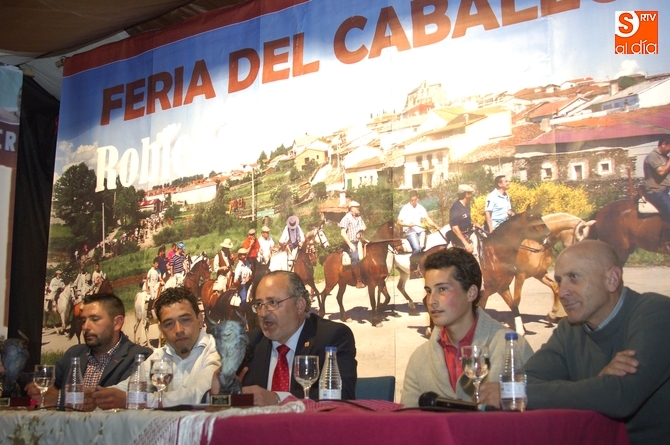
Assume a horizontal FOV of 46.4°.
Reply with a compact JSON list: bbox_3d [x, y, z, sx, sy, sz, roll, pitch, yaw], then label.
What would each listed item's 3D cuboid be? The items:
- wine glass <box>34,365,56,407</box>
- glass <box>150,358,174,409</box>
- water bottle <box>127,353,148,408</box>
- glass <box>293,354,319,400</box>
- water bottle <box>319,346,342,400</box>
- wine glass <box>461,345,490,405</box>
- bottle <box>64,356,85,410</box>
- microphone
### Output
[{"bbox_3d":[-1.022,0.583,2.750,0.073,0.160,0.073,0,-13,0],"label":"wine glass"},{"bbox_3d":[-0.548,0.515,2.470,0.073,0.160,0.073,0,-13,0],"label":"glass"},{"bbox_3d":[-0.674,0.550,2.690,0.065,0.193,0.065,0,-13,0],"label":"water bottle"},{"bbox_3d":[-0.082,0.474,2.300,0.073,0.160,0.073,0,-13,0],"label":"glass"},{"bbox_3d":[-0.011,0.455,2.250,0.065,0.193,0.065,0,-13,0],"label":"water bottle"},{"bbox_3d":[0.366,0.400,2.020,0.073,0.160,0.073,0,-13,0],"label":"wine glass"},{"bbox_3d":[-0.928,0.579,2.790,0.065,0.193,0.065,0,-13,0],"label":"bottle"},{"bbox_3d":[0.315,0.460,1.980,0.205,0.048,0.048,7,-13,-3],"label":"microphone"}]

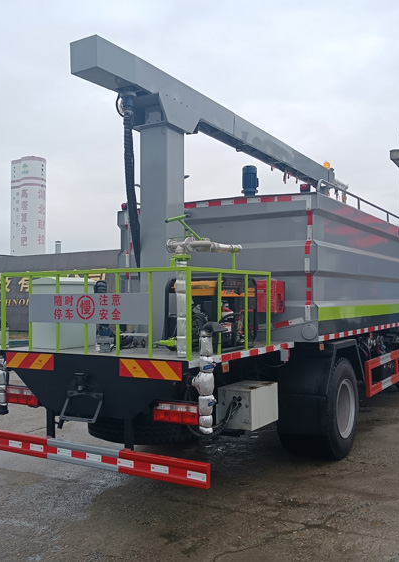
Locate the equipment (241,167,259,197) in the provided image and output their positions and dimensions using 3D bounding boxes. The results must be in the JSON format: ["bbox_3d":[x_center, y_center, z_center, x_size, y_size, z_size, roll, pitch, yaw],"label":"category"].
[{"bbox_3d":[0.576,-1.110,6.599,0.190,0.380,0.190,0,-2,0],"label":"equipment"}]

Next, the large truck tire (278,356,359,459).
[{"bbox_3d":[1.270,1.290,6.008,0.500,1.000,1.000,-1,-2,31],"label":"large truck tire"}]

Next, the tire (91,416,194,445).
[{"bbox_3d":[-0.447,1.157,5.045,1.000,0.270,1.000,0,-2,0],"label":"tire"}]

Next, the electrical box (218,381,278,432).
[{"bbox_3d":[0.432,1.087,5.143,0.329,0.334,0.524,-1,-2,31],"label":"electrical box"}]

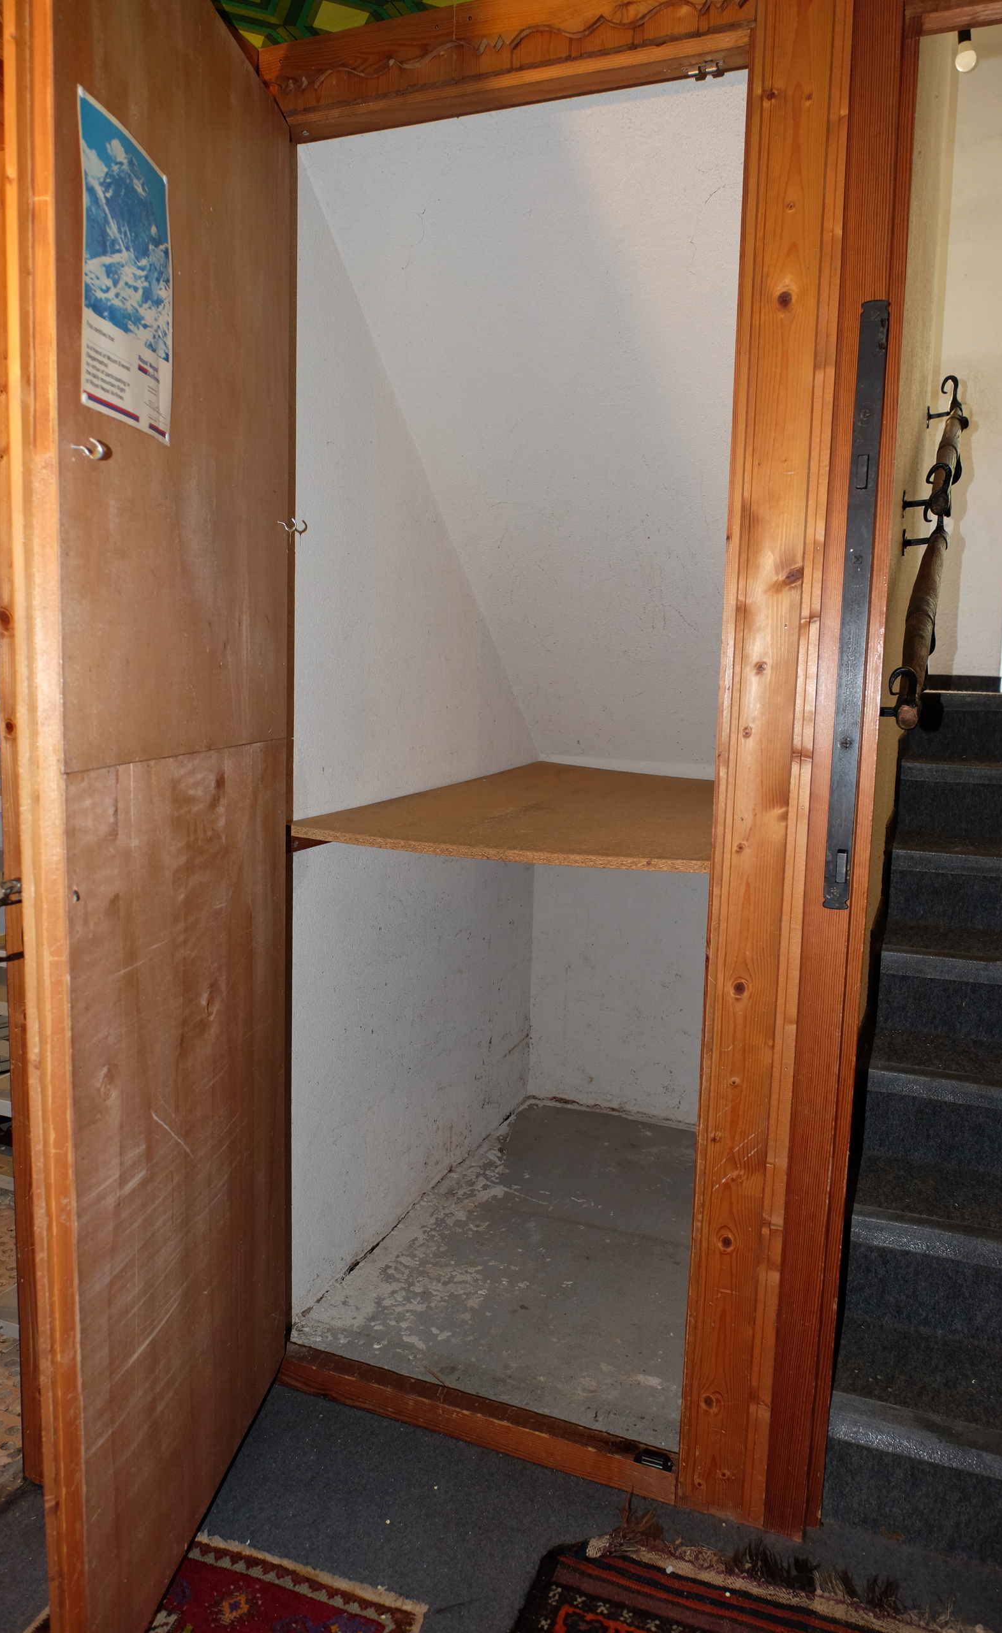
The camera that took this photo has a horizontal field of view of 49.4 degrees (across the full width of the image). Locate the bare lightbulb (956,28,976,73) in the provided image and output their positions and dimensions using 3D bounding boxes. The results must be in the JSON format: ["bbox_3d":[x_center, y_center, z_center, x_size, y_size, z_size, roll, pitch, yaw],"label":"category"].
[{"bbox_3d":[1.401,-2.311,3.280,0.058,0.121,0.058,0,8,22],"label":"bare lightbulb"}]

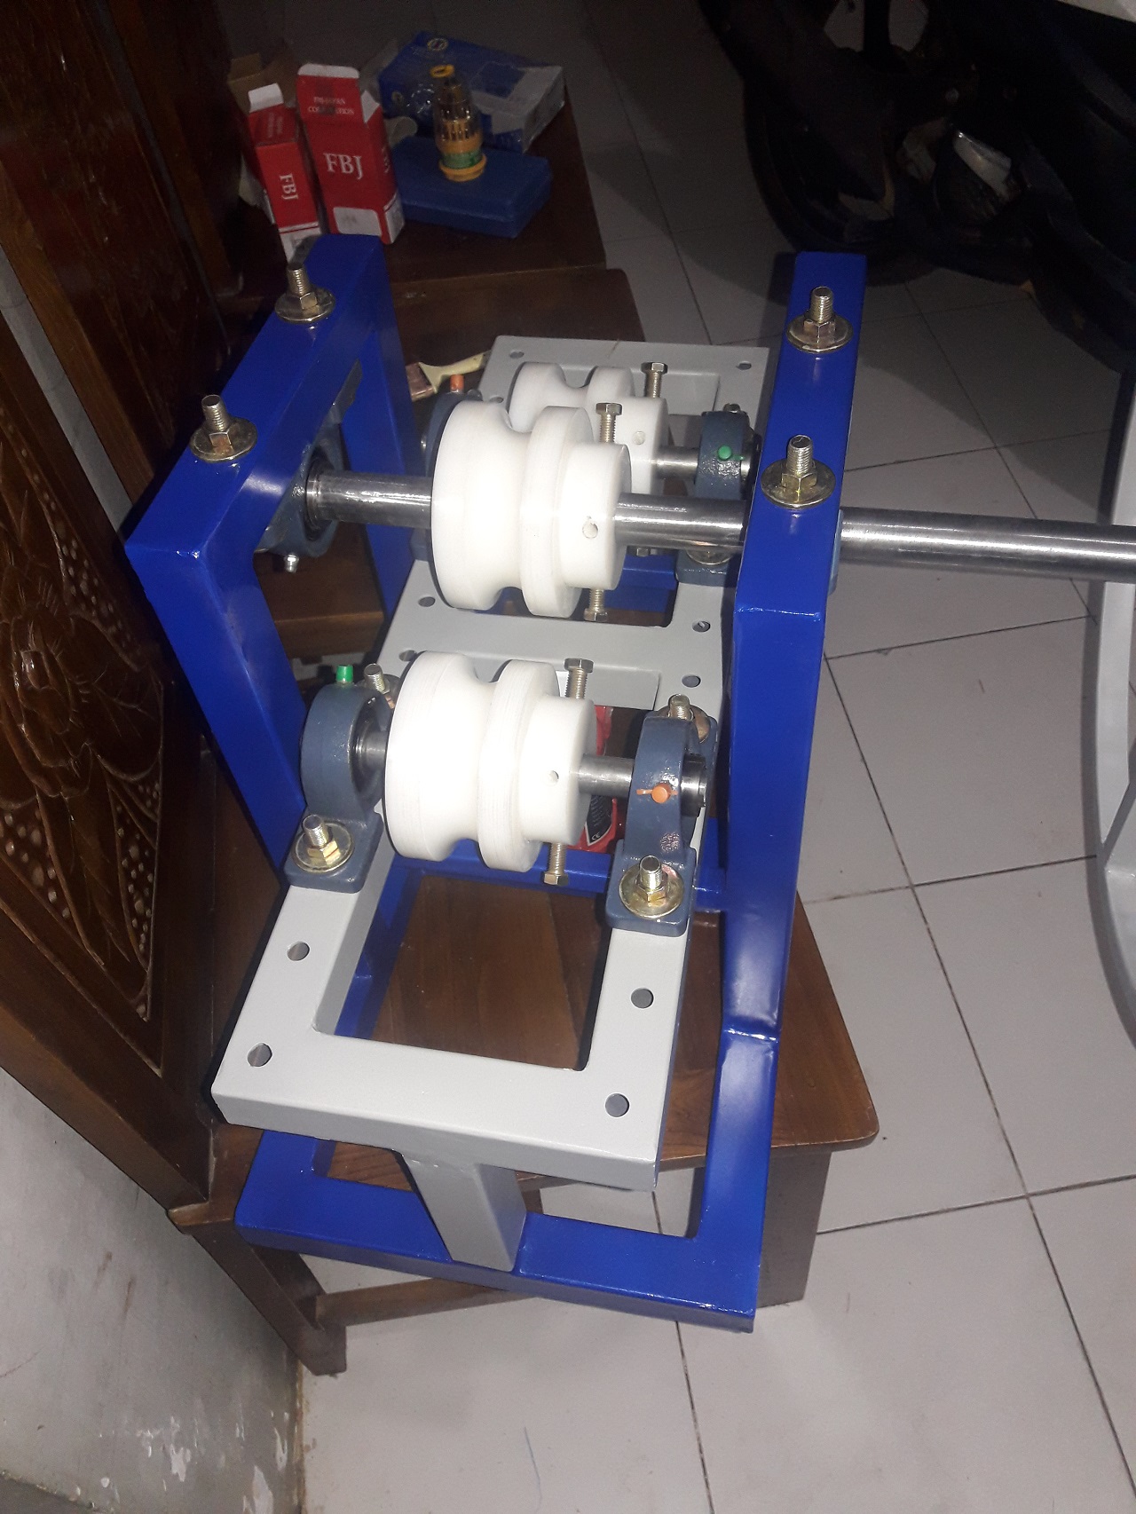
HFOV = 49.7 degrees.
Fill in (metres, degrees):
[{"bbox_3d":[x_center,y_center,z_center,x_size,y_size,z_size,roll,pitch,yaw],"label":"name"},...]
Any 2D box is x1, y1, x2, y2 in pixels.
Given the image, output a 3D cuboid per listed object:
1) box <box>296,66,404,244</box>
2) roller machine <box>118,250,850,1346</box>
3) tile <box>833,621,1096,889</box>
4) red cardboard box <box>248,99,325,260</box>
[{"bbox_3d":[-0.243,-0.680,1.375,0.072,0.193,0.045,9,54,12],"label":"box"},{"bbox_3d":[-0.003,-0.042,0.727,0.305,0.419,0.575,7,54,10],"label":"roller machine"},{"bbox_3d":[0.513,-0.016,1.430,0.335,0.009,0.335,-9,53,-1],"label":"tile"},{"bbox_3d":[-0.318,-0.654,1.395,0.045,0.141,0.080,-13,53,-5],"label":"red cardboard box"}]

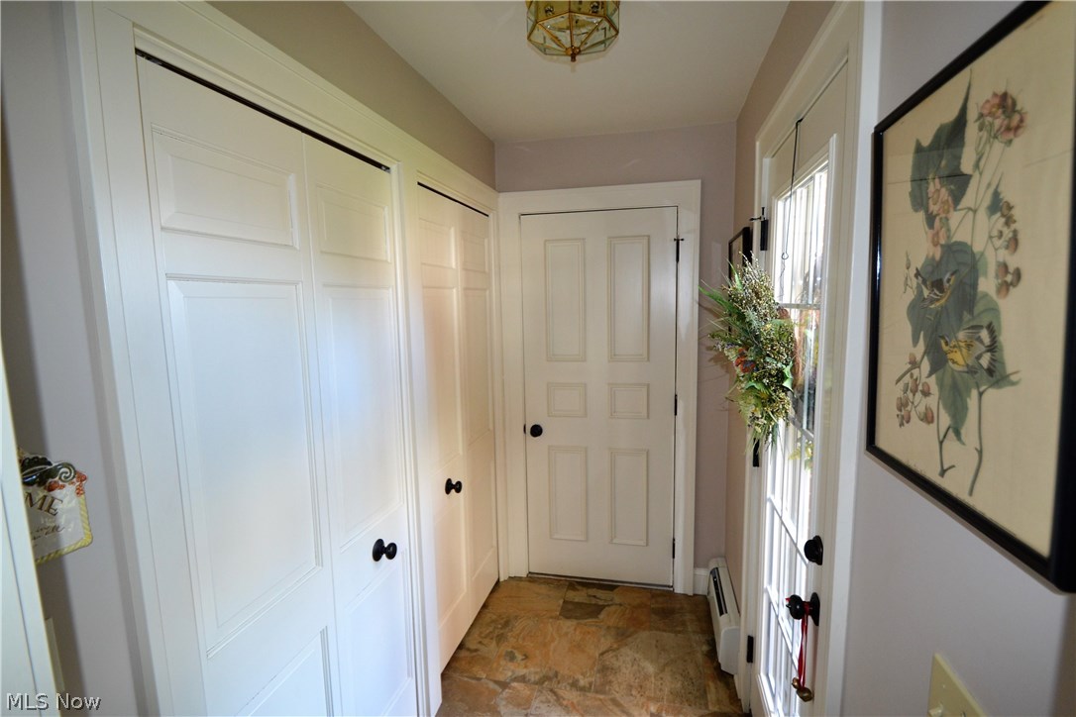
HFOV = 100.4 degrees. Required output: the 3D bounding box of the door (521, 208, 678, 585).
[{"bbox_3d":[0.328,0.246,2.447,0.806,2.030,0.050,0,7,12],"label":"door"}]

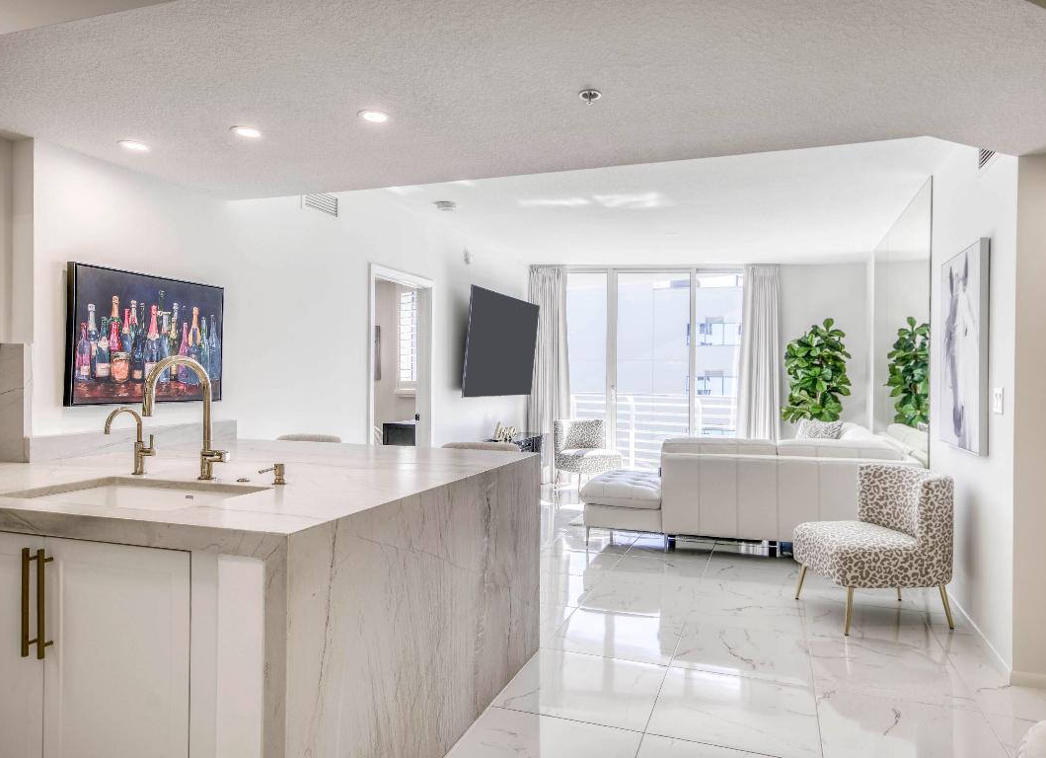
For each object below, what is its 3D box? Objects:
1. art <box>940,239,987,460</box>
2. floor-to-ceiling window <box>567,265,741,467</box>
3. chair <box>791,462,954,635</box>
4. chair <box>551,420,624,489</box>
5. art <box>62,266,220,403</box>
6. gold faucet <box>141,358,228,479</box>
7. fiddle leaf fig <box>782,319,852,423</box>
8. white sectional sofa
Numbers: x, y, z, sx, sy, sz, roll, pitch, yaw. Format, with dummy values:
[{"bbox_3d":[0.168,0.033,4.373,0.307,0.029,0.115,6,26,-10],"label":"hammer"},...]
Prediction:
[{"bbox_3d":[2.415,-0.163,3.648,0.040,1.075,0.790,1,0,20],"label":"art"},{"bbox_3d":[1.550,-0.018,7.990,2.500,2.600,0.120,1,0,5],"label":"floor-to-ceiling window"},{"bbox_3d":[1.916,0.907,3.657,0.680,0.790,0.610,1,0,-5],"label":"chair"},{"bbox_3d":[0.699,0.889,7.761,0.610,0.790,0.670,0,0,-33],"label":"chair"},{"bbox_3d":[-1.744,-0.183,3.132,0.047,0.597,0.800,1,0,20],"label":"art"},{"bbox_3d":[-1.108,0.134,2.190,0.130,0.425,0.285,1,0,20],"label":"gold faucet"},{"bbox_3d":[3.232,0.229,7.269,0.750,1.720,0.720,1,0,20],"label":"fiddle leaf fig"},{"bbox_3d":[1.998,0.870,5.945,2.340,0.860,2.600,1,0,20],"label":"white sectional sofa"}]

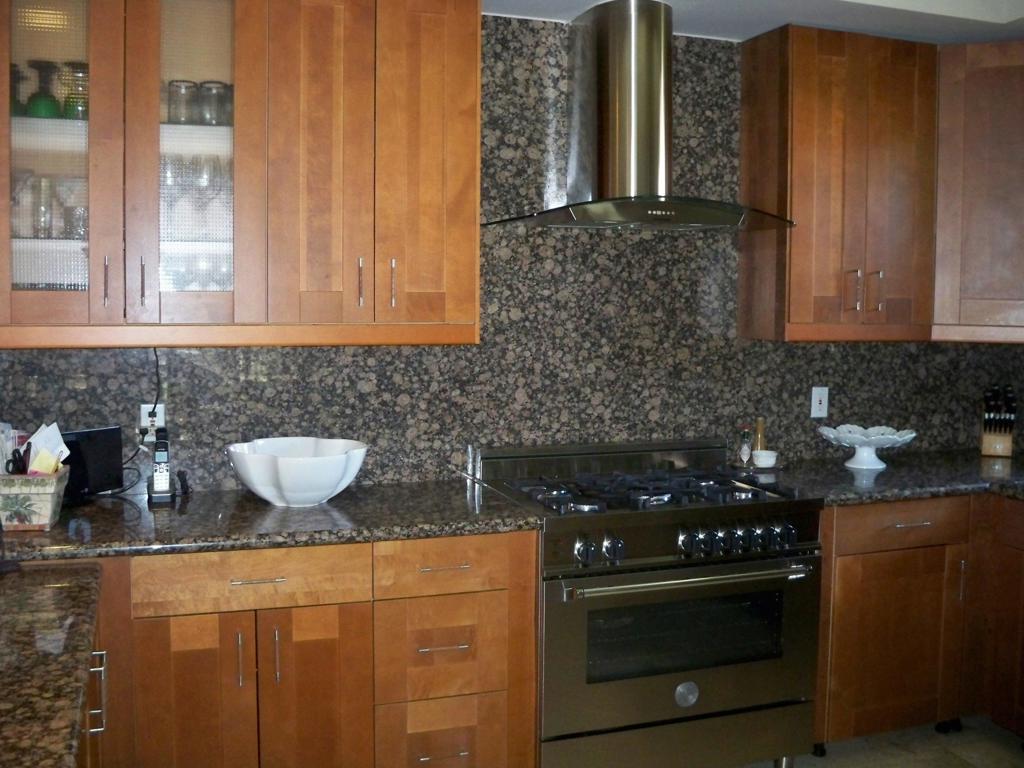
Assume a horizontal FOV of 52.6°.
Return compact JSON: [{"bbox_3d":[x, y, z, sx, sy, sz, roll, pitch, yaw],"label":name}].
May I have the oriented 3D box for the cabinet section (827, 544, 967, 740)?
[{"bbox_3d":[1.167,0.816,3.609,0.541,0.601,0.549,-1,4,-19],"label":"cabinet section"}]

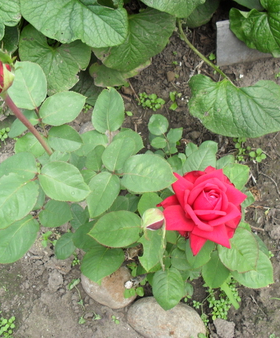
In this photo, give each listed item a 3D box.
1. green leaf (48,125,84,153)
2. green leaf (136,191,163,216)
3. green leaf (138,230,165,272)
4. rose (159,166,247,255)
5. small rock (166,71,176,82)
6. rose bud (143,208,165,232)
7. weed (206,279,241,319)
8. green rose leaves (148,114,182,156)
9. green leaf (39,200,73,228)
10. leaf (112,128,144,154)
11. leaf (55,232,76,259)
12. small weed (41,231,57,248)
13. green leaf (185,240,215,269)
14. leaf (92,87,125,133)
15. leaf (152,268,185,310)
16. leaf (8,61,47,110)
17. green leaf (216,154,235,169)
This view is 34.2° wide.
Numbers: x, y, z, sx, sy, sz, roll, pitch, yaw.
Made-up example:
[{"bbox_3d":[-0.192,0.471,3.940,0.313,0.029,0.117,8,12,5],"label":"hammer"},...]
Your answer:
[{"bbox_3d":[-0.107,-0.043,0.650,0.050,0.014,0.043,12,67,1],"label":"green leaf"},{"bbox_3d":[0.019,0.062,0.751,0.045,0.020,0.055,-1,58,-1],"label":"green leaf"},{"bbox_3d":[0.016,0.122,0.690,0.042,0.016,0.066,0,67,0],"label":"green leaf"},{"bbox_3d":[0.080,0.052,0.595,0.106,0.066,0.106,0,65,-8],"label":"rose"},{"bbox_3d":[0.075,-0.229,1.127,0.025,0.016,0.025,0,55,0],"label":"small rock"},{"bbox_3d":[0.018,0.067,0.600,0.028,0.028,0.036,-8,35,-12],"label":"rose bud"},{"bbox_3d":[0.153,0.239,0.835,0.066,0.040,0.070,0,58,0],"label":"weed"},{"bbox_3d":[0.047,-0.064,0.870,0.065,0.060,0.055,0,58,0],"label":"green rose leaves"},{"bbox_3d":[-0.139,0.074,0.756,0.063,0.020,0.049,18,60,11],"label":"green leaf"},{"bbox_3d":[-0.021,-0.042,0.700,0.056,0.014,0.044,10,67,4],"label":"leaf"},{"bbox_3d":[-0.134,0.138,0.820,0.035,0.012,0.051,41,75,14],"label":"leaf"},{"bbox_3d":[-0.173,0.135,0.870,0.030,0.020,0.028,0,55,0],"label":"small weed"},{"bbox_3d":[0.098,0.137,0.740,0.048,0.018,0.055,24,69,14],"label":"green leaf"},{"bbox_3d":[-0.046,-0.087,0.677,0.046,0.014,0.066,-2,81,-1],"label":"leaf"},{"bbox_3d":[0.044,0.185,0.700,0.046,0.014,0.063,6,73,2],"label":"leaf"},{"bbox_3d":[-0.175,-0.130,0.710,0.059,0.018,0.088,-21,77,-12],"label":"leaf"},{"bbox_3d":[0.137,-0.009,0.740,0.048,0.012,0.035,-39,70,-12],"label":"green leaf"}]

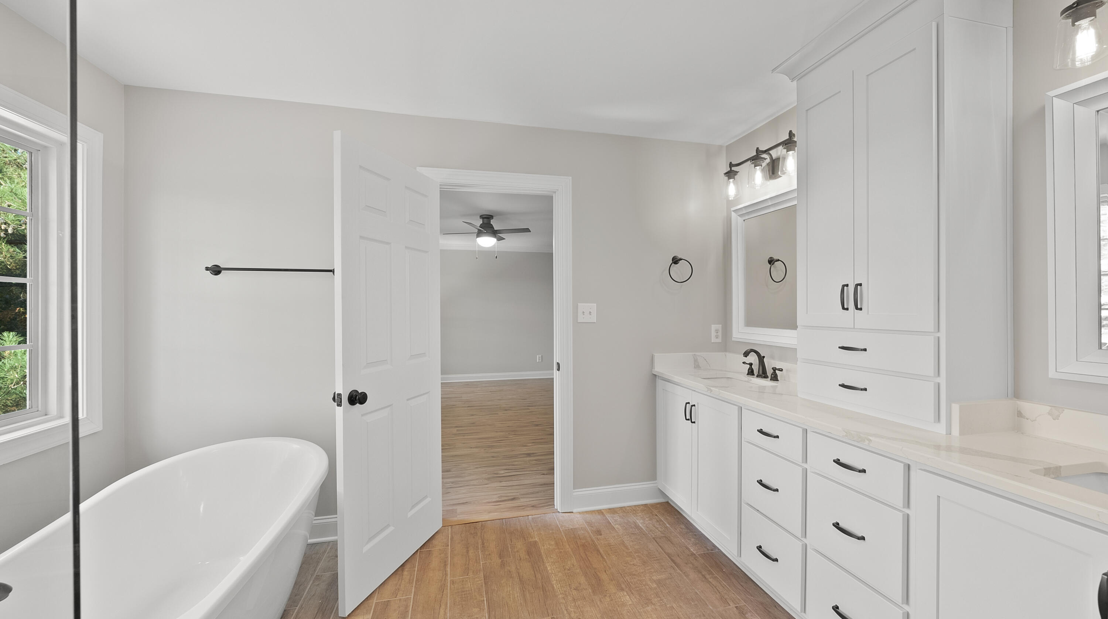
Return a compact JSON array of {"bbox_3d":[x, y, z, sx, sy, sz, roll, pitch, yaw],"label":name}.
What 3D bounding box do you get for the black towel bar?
[{"bbox_3d":[-1.501,-0.210,2.329,0.657,0.057,0.076,0,0,-13],"label":"black towel bar"}]

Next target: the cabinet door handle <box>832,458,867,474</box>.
[{"bbox_3d":[0.997,0.529,1.456,0.029,0.016,0.108,0,0,-13],"label":"cabinet door handle"}]

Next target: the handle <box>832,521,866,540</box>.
[{"bbox_3d":[0.997,0.750,1.458,0.029,0.016,0.108,0,0,-13],"label":"handle"}]

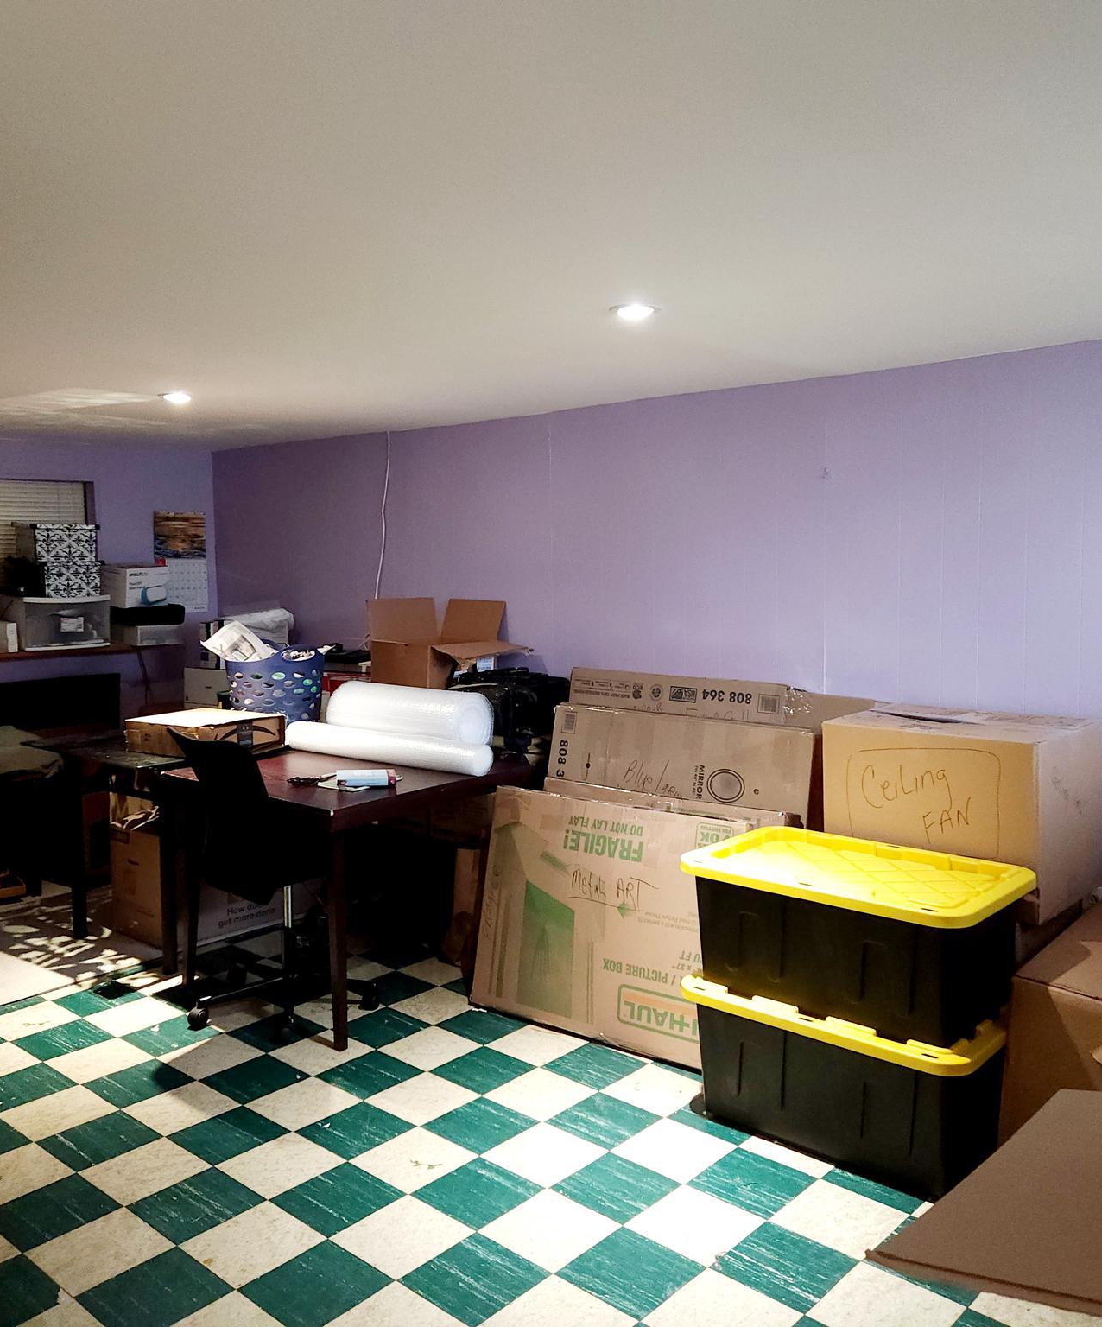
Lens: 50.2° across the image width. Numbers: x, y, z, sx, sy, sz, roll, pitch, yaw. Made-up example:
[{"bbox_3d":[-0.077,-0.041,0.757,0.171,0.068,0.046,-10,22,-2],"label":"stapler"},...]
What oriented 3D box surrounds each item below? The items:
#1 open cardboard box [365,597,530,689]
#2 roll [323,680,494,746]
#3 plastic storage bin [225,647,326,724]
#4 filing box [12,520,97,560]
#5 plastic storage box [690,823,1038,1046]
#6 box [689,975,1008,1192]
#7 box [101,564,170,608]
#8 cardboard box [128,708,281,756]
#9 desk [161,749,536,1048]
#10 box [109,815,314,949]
[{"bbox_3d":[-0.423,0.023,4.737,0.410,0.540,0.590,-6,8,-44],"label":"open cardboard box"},{"bbox_3d":[-0.543,0.193,4.456,0.615,0.200,0.200,3,7,32],"label":"roll"},{"bbox_3d":[-1.126,0.099,4.798,0.400,0.370,0.400,-4,6,-30],"label":"plastic storage bin"},{"bbox_3d":[-2.287,-0.558,5.428,0.215,0.174,0.308,4,7,42],"label":"filing box"},{"bbox_3d":[0.793,0.695,3.075,0.780,0.352,0.515,4,7,42],"label":"plastic storage box"},{"bbox_3d":[0.777,1.008,2.991,0.765,0.356,0.505,4,8,44],"label":"box"},{"bbox_3d":[-2.031,-0.369,5.751,0.240,0.188,0.210,4,7,42],"label":"box"},{"bbox_3d":[-1.297,0.266,4.430,0.455,0.121,0.356,2,6,29],"label":"cardboard box"},{"bbox_3d":[-0.703,0.739,4.168,0.950,0.737,0.930,4,7,40],"label":"desk"},{"bbox_3d":[-1.381,0.834,4.786,0.615,0.425,0.450,-6,8,-43],"label":"box"}]

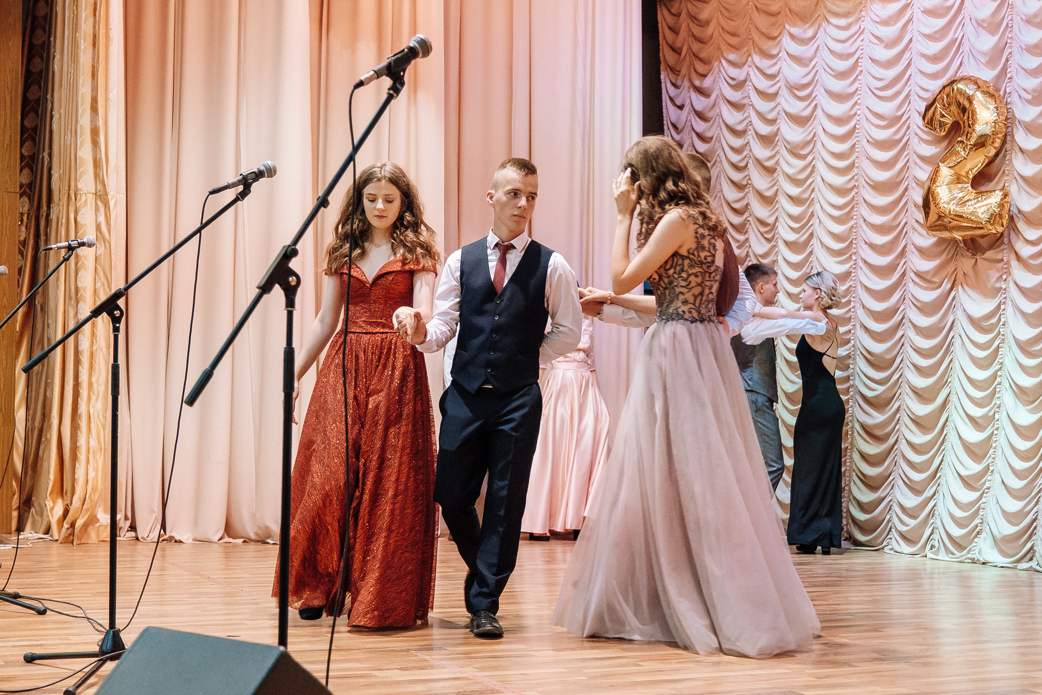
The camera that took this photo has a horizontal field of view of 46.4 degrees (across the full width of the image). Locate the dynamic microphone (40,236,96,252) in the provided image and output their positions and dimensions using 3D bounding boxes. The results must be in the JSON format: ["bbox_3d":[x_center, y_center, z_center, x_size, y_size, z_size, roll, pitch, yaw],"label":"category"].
[{"bbox_3d":[-1.887,-0.423,5.080,0.213,0.053,0.053,-13,3,-26],"label":"dynamic microphone"}]

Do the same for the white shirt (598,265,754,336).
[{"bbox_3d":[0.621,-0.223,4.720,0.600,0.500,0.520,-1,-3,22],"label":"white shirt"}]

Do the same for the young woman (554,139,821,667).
[{"bbox_3d":[0.597,0.125,4.448,0.970,1.810,0.920,-2,-3,27],"label":"young woman"}]

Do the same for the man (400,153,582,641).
[{"bbox_3d":[-0.110,0.154,4.577,0.660,1.770,0.520,-1,-3,7],"label":"man"}]

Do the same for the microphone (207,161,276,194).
[{"bbox_3d":[-0.871,-0.521,3.810,0.223,0.053,0.053,-24,6,-20],"label":"microphone"}]

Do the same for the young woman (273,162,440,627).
[{"bbox_3d":[-0.640,0.160,4.757,0.640,1.780,0.660,0,-3,6],"label":"young woman"}]

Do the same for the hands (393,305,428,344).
[{"bbox_3d":[-0.399,-0.079,4.360,0.125,0.145,0.160,0,-3,6],"label":"hands"}]

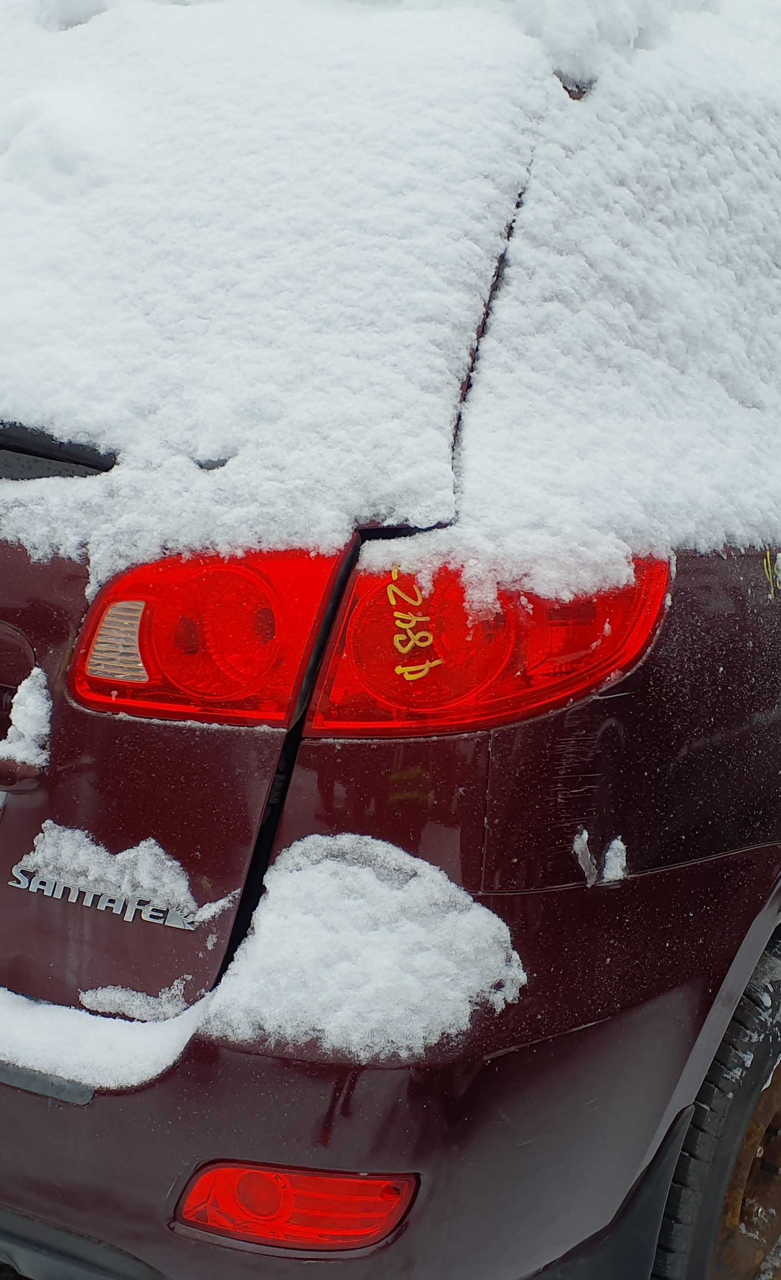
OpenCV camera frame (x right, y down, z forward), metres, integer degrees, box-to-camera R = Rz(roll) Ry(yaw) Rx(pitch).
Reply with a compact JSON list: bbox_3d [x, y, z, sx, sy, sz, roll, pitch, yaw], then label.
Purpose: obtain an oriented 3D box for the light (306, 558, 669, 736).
[{"bbox_3d":[0.104,-0.021,1.403,0.160,0.170,0.400,12,15,36],"label":"light"}]

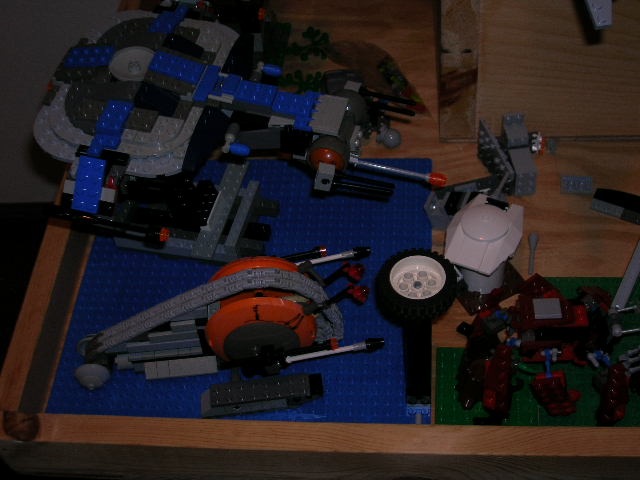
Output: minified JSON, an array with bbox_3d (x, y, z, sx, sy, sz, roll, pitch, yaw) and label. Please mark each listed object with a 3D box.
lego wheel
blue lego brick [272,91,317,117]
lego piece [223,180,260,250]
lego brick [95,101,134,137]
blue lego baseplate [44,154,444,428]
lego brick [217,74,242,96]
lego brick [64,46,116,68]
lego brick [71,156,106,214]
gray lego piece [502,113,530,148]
[{"bbox_3d":[0.067,0.032,0.639,0.056,0.026,0.056,1,51,6],"label":"lego wheel"},{"bbox_3d":[-0.015,-0.082,0.565,0.024,0.005,0.016,10,52,13],"label":"blue lego brick"},{"bbox_3d":[-0.057,-0.019,0.691,0.008,0.004,0.064,7,52,11],"label":"lego piece"},{"bbox_3d":[-0.126,-0.074,0.568,0.016,0.005,0.024,9,52,12],"label":"lego brick"},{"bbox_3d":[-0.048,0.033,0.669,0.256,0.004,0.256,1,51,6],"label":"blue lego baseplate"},{"bbox_3d":[-0.056,-0.095,0.577,0.013,0.005,0.015,12,52,8],"label":"lego brick"},{"bbox_3d":[-0.149,-0.120,0.605,0.032,0.005,0.016,1,52,18],"label":"lego brick"},{"bbox_3d":[-0.139,-0.033,0.555,0.016,0.005,0.032,12,92,10],"label":"lego brick"},{"bbox_3d":[0.144,-0.080,0.676,0.016,0.011,0.024,-5,50,1],"label":"gray lego piece"}]

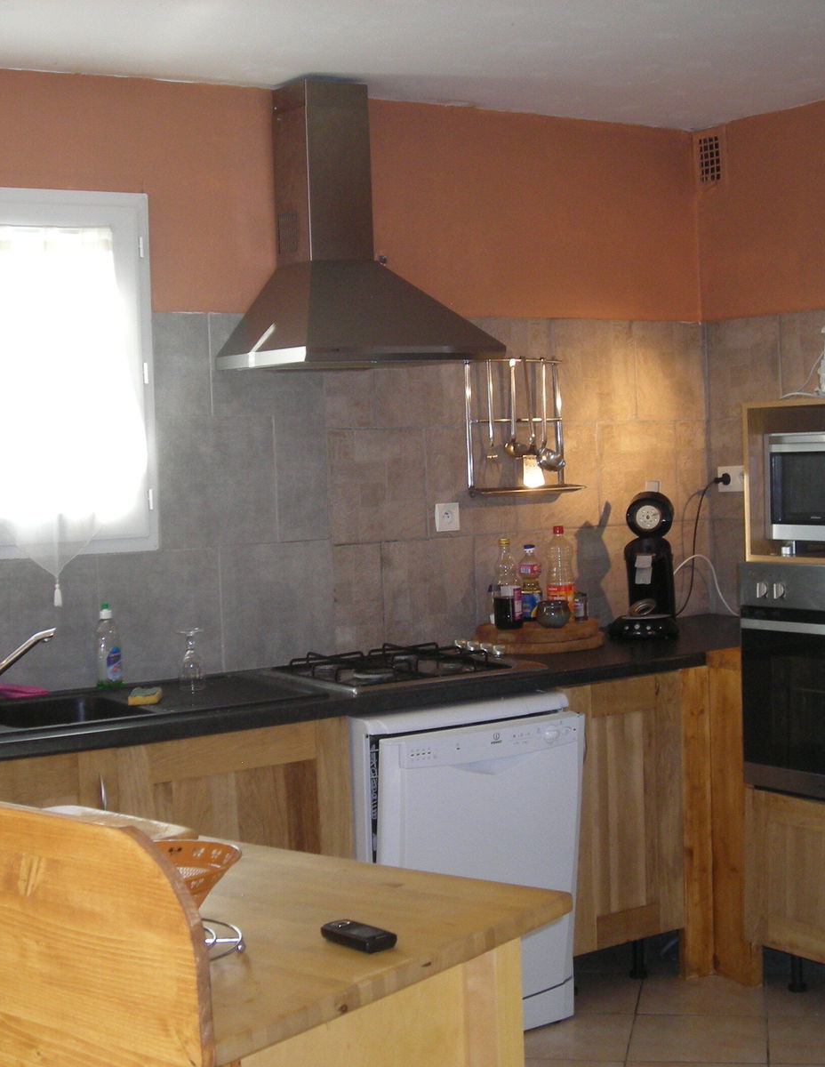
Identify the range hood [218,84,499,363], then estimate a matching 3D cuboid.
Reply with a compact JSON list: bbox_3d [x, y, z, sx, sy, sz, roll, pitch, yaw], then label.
[{"bbox_3d":[-0.147,-0.812,4.020,0.590,0.780,0.510,-4,4,-31],"label":"range hood"}]

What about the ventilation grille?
[{"bbox_3d":[0.944,-1.181,4.931,0.020,0.190,0.125,-4,4,-33],"label":"ventilation grille"}]

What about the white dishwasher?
[{"bbox_3d":[0.028,0.850,4.059,0.600,0.860,0.640,-4,4,-31],"label":"white dishwasher"}]

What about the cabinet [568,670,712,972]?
[{"bbox_3d":[0.457,0.790,4.381,0.470,0.845,0.580,-4,4,-31],"label":"cabinet"}]

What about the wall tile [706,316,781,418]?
[{"bbox_3d":[1.036,-0.516,4.873,0.012,0.310,0.325,-4,4,-33],"label":"wall tile"}]

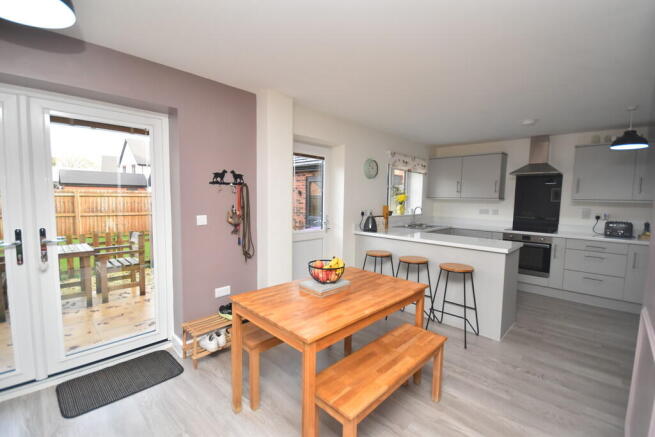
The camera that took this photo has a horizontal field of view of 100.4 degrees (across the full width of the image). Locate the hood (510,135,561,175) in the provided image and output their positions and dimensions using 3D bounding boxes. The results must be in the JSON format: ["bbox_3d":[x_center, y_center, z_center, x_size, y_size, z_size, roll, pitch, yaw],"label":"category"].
[{"bbox_3d":[3.226,-0.976,4.178,0.480,0.610,0.600,-3,6,-44],"label":"hood"}]

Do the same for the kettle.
[{"bbox_3d":[0.620,0.068,3.868,0.180,0.265,0.200,1,4,9],"label":"kettle"}]

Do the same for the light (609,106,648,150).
[{"bbox_3d":[3.229,-0.971,2.909,0.280,0.430,0.280,-3,6,-44],"label":"light"}]

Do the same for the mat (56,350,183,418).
[{"bbox_3d":[-1.538,1.210,2.071,0.740,0.010,0.490,-3,6,-44],"label":"mat"}]

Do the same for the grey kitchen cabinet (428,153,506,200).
[{"bbox_3d":[2.534,-0.728,5.023,0.320,0.760,1.210,-3,6,-44],"label":"grey kitchen cabinet"}]

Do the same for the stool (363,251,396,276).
[{"bbox_3d":[0.632,0.788,3.495,0.400,0.700,0.400,-3,6,-44],"label":"stool"}]

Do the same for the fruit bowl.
[{"bbox_3d":[-0.006,0.380,1.964,0.255,0.175,0.255,1,4,0],"label":"fruit bowl"}]

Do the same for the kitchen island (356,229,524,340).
[{"bbox_3d":[1.320,0.692,3.513,0.740,0.910,1.840,-3,6,-44],"label":"kitchen island"}]

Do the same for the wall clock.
[{"bbox_3d":[0.645,-0.719,3.968,0.290,0.290,0.045,-3,6,-44],"label":"wall clock"}]

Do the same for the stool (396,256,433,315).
[{"bbox_3d":[0.973,0.821,3.131,0.400,0.700,0.400,-3,6,-44],"label":"stool"}]

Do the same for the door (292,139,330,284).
[{"bbox_3d":[-0.291,0.099,3.487,0.900,2.050,0.070,-3,6,-44],"label":"door"}]

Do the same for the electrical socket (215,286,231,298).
[{"bbox_3d":[-0.979,0.693,2.565,0.147,0.087,0.012,-3,6,-44],"label":"electrical socket"}]

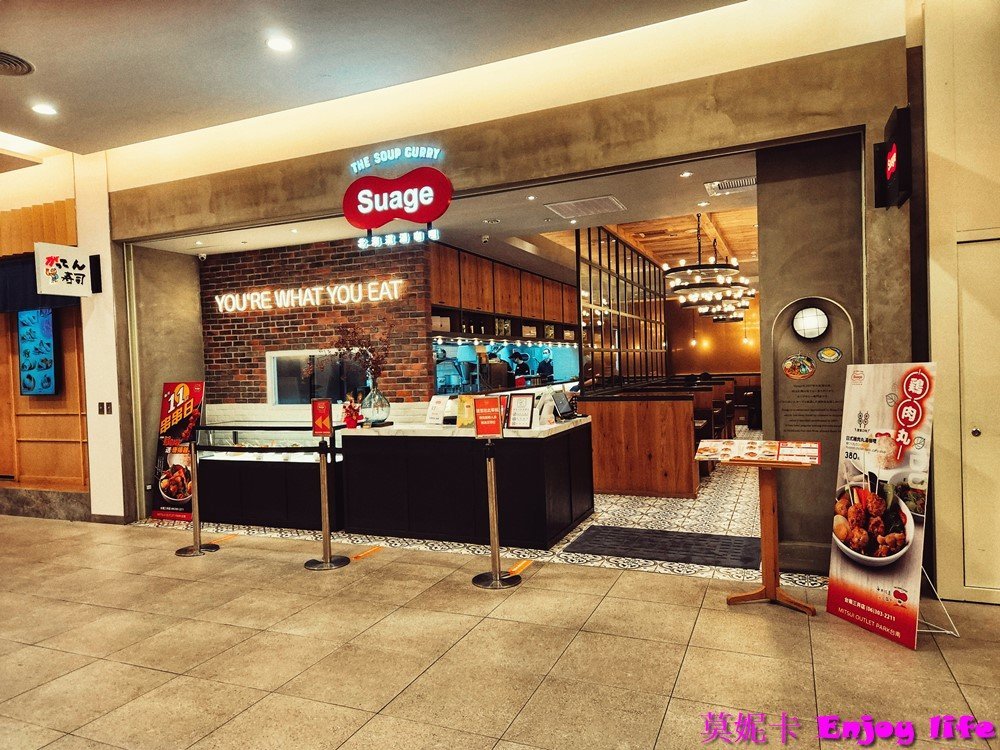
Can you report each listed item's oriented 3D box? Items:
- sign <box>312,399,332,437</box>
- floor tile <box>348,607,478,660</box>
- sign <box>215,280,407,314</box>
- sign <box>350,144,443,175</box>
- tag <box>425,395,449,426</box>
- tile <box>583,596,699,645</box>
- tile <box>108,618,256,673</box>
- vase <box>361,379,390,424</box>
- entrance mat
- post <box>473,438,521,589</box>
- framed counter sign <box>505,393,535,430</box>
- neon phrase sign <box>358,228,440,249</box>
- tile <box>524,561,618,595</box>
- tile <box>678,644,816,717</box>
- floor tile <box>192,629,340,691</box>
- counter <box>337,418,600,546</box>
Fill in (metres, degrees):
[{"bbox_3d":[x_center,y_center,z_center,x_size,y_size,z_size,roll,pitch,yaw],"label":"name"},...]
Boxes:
[{"bbox_3d":[-1.421,0.342,5.317,0.210,0.300,0.030,-2,1,29],"label":"sign"},{"bbox_3d":[-0.482,1.521,3.932,0.600,0.012,0.600,-2,1,23],"label":"floor tile"},{"bbox_3d":[-2.201,-0.846,7.444,2.600,0.210,0.050,-2,1,23],"label":"sign"},{"bbox_3d":[-0.906,-1.845,5.675,0.900,0.170,0.060,-1,1,23],"label":"sign"},{"bbox_3d":[-0.616,0.338,6.468,0.210,0.300,0.040,-1,-21,37],"label":"tag"},{"bbox_3d":[0.866,1.475,4.000,0.600,0.015,0.600,-1,1,23],"label":"tile"},{"bbox_3d":[-1.810,1.558,3.838,0.598,0.012,0.596,-2,1,23],"label":"tile"},{"bbox_3d":[-1.270,0.259,6.750,0.295,0.455,0.295,-2,1,0],"label":"vase"},{"bbox_3d":[1.363,1.399,5.504,1.500,0.012,0.900,-2,1,23],"label":"entrance mat"},{"bbox_3d":[-0.039,0.986,4.761,0.355,1.000,0.355,-2,1,0],"label":"post"},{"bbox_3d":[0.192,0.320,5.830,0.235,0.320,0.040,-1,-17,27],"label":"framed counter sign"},{"bbox_3d":[-0.849,-1.138,5.550,0.800,0.095,0.050,-2,1,23],"label":"neon phrase sign"},{"bbox_3d":[0.536,1.453,4.725,0.600,0.010,0.600,-2,1,23],"label":"tile"},{"bbox_3d":[1.176,1.455,3.177,0.600,0.010,0.600,-2,1,23],"label":"tile"},{"bbox_3d":[-1.259,1.543,3.602,0.598,0.012,0.596,-2,1,23],"label":"floor tile"},{"bbox_3d":[-0.305,0.972,6.601,2.180,1.000,1.460,-1,1,23],"label":"counter"}]

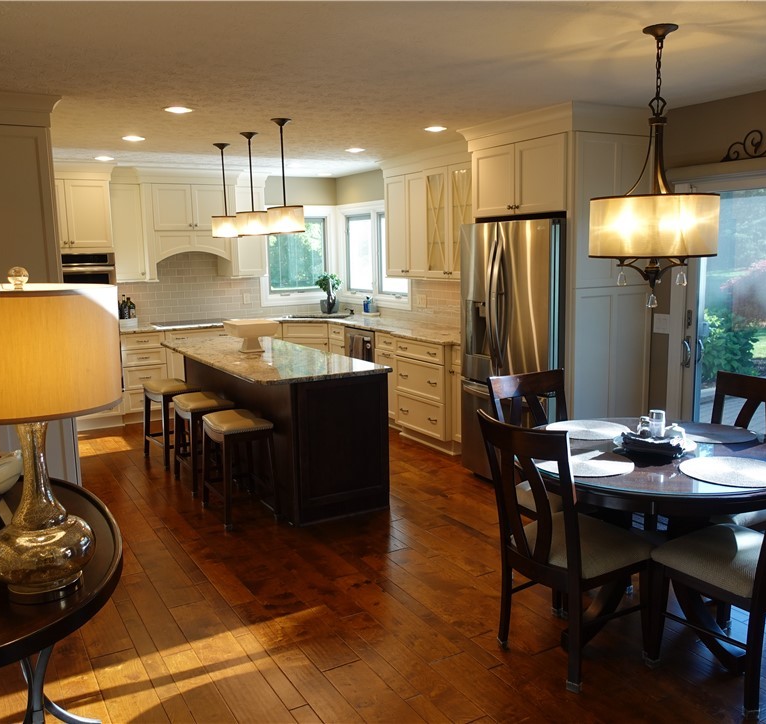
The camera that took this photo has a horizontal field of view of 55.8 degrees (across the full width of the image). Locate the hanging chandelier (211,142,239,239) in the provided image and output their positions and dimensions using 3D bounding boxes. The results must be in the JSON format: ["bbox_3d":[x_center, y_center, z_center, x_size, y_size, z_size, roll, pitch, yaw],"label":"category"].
[{"bbox_3d":[-1.199,-1.293,5.488,0.230,0.690,0.230,-6,10,-30],"label":"hanging chandelier"}]

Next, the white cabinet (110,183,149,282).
[{"bbox_3d":[-2.580,-1.281,7.202,0.365,0.938,0.320,-6,10,-30],"label":"white cabinet"}]

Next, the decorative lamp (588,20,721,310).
[{"bbox_3d":[1.083,-0.754,2.869,0.490,1.080,0.490,-6,10,-29],"label":"decorative lamp"}]

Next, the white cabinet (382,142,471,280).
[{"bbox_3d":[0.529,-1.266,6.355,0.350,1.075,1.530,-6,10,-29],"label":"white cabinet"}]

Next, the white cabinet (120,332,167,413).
[{"bbox_3d":[-2.440,0.118,7.261,0.420,0.860,0.600,-6,10,-30],"label":"white cabinet"}]

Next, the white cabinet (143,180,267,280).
[{"bbox_3d":[-1.863,-1.340,7.489,1.240,0.940,0.460,-6,10,-29],"label":"white cabinet"}]

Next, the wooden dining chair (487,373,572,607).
[{"bbox_3d":[0.850,0.580,3.485,0.490,1.015,0.620,-6,10,-30],"label":"wooden dining chair"}]

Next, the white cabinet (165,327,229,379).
[{"bbox_3d":[-1.946,0.053,7.544,0.740,0.880,0.600,-6,10,-30],"label":"white cabinet"}]

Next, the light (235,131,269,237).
[{"bbox_3d":[-0.939,-1.263,5.156,0.250,0.705,0.250,-6,10,-30],"label":"light"}]

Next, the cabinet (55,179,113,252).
[{"bbox_3d":[-2.983,-1.339,6.746,0.760,0.660,0.600,-6,10,-29],"label":"cabinet"}]

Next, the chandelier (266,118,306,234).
[{"bbox_3d":[-0.645,-1.193,4.661,0.250,0.705,0.250,-1,9,0],"label":"chandelier"}]

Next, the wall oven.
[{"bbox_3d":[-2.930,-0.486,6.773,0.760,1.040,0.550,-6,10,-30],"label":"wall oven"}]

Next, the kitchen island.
[{"bbox_3d":[-0.823,0.392,5.102,0.870,0.905,2.070,-6,10,-30],"label":"kitchen island"}]

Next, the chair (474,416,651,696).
[{"bbox_3d":[0.680,0.679,2.794,0.580,1.010,0.480,-8,11,-36],"label":"chair"}]

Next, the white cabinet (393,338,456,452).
[{"bbox_3d":[0.581,0.234,6.065,0.650,0.885,0.770,-6,10,-30],"label":"white cabinet"}]

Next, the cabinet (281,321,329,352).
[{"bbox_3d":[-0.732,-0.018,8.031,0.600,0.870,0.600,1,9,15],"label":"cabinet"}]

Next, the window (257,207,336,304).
[{"bbox_3d":[-0.993,-1.209,8.304,0.940,1.110,0.120,-6,10,-30],"label":"window"}]

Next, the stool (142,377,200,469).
[{"bbox_3d":[-1.657,0.481,5.762,0.360,0.620,0.490,-6,10,-30],"label":"stool"}]

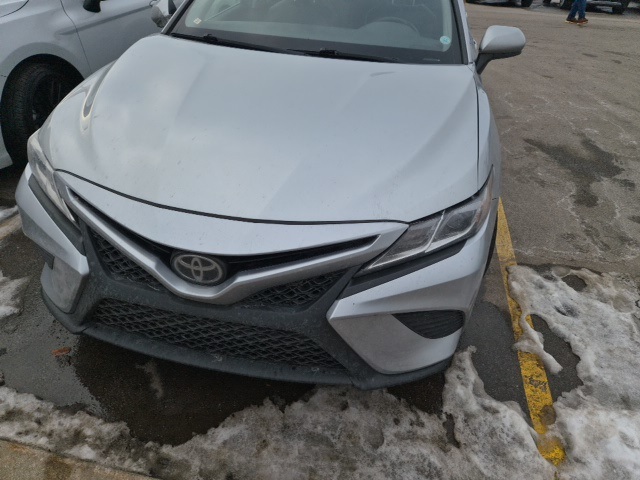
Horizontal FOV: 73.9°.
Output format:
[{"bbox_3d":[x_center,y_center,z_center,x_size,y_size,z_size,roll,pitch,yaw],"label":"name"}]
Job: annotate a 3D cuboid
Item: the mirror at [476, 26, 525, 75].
[{"bbox_3d":[0.935,-0.981,2.191,0.210,0.210,0.170,9,32,7],"label":"mirror"}]

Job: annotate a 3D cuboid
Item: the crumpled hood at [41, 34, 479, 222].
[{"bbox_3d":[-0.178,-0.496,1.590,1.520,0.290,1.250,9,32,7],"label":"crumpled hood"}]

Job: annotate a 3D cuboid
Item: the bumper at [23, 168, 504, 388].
[{"bbox_3d":[-0.279,0.038,1.450,1.800,0.550,0.610,9,32,7],"label":"bumper"}]

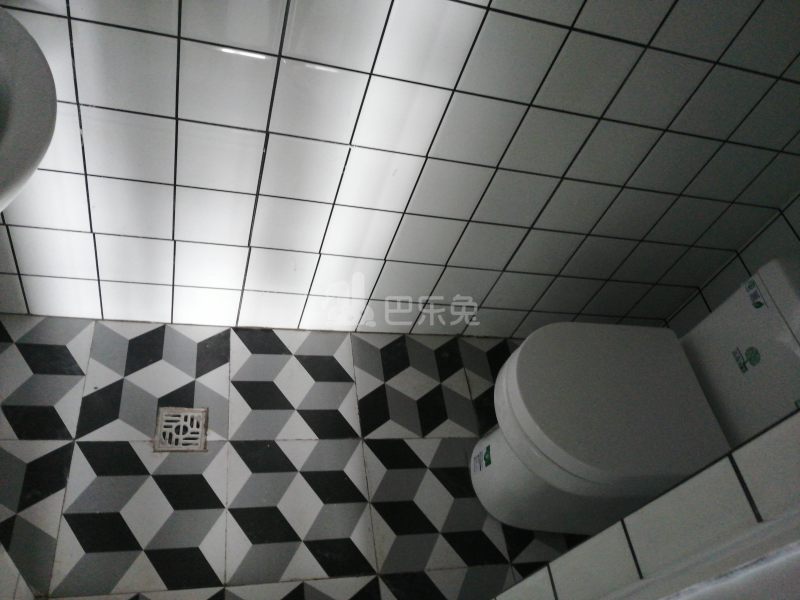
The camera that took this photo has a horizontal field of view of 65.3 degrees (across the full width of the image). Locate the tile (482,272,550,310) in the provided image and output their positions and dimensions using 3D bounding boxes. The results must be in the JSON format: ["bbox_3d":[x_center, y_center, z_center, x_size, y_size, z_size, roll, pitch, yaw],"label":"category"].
[{"bbox_3d":[0.301,-0.024,1.592,0.148,0.148,0.010,4,51,-18],"label":"tile"}]

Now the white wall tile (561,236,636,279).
[{"bbox_3d":[0.483,-0.105,1.527,0.148,0.148,0.010,4,51,-18],"label":"white wall tile"}]

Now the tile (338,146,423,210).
[{"bbox_3d":[-0.042,-0.236,1.227,0.148,0.148,0.010,4,51,-18],"label":"tile"}]

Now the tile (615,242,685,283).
[{"bbox_3d":[0.628,-0.095,1.576,0.147,0.146,0.010,4,51,-18],"label":"tile"}]

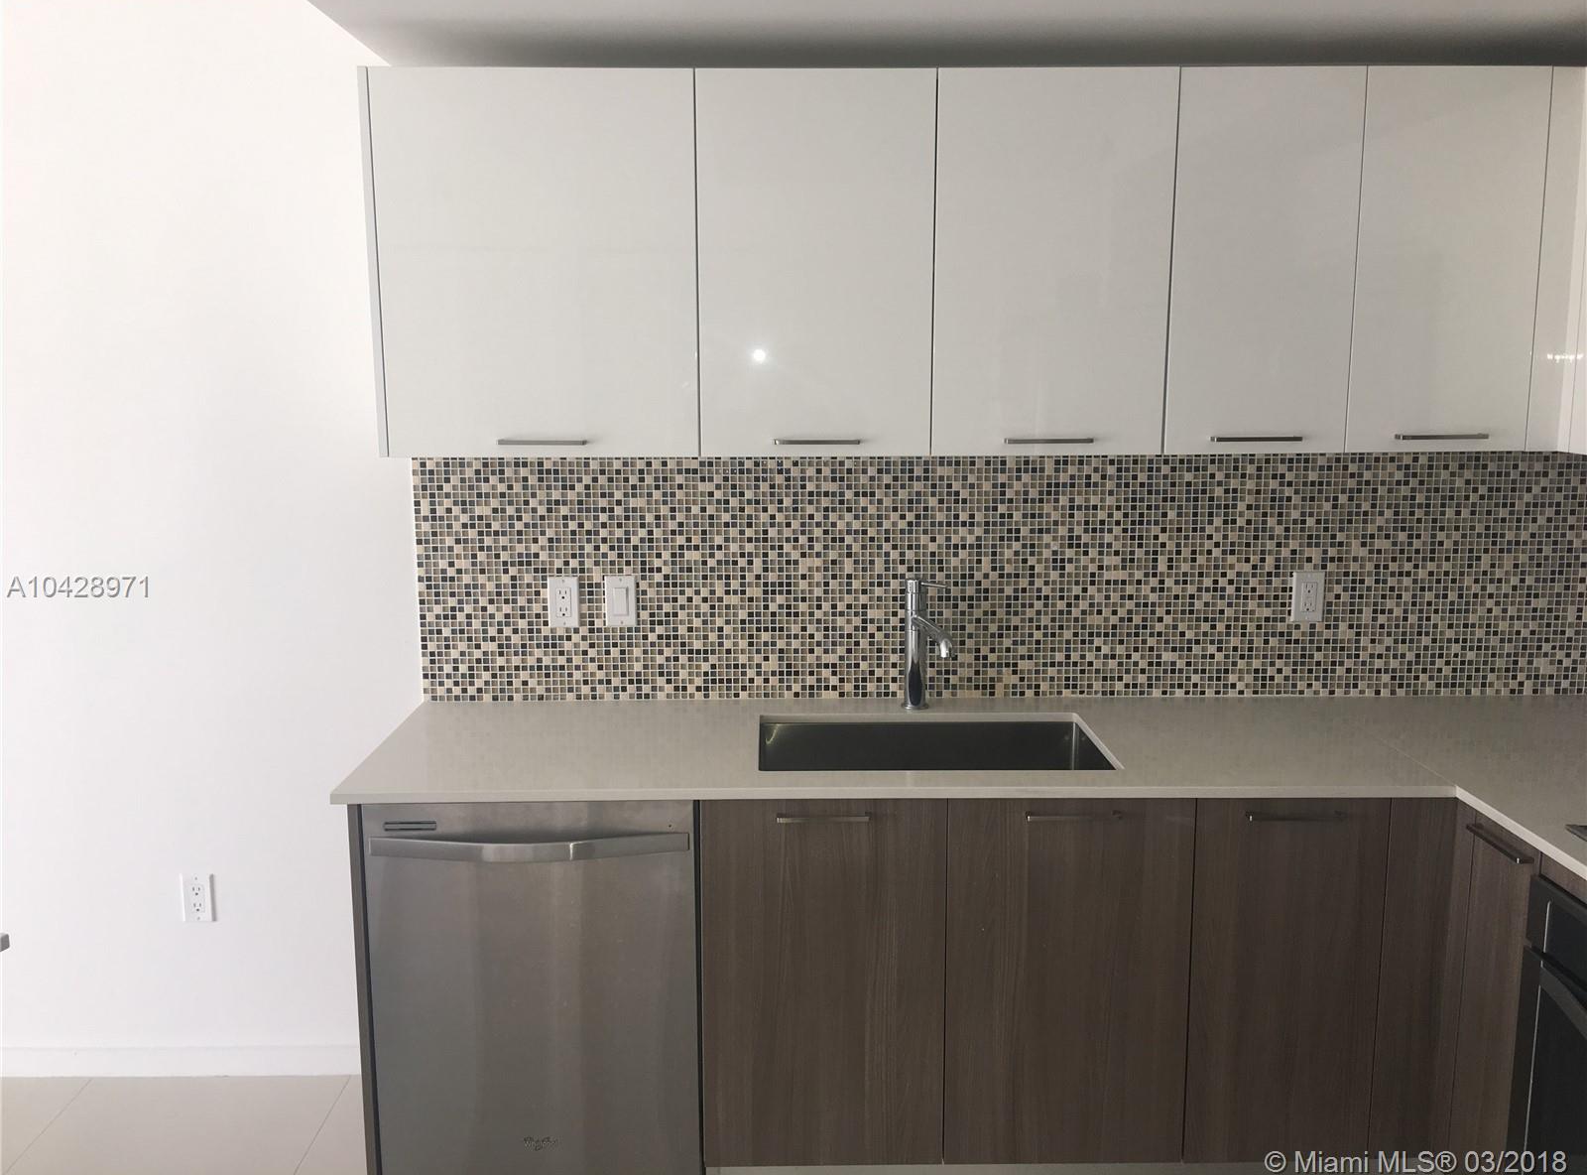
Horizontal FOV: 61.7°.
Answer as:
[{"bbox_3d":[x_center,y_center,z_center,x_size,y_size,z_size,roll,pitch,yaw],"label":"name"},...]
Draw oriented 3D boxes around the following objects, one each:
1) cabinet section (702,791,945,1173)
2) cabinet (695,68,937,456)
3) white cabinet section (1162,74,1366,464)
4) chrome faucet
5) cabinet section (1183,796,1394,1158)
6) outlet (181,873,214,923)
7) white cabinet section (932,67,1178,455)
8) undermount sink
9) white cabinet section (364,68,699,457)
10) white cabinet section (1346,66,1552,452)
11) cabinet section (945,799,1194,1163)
[{"bbox_3d":[0.055,0.689,2.753,0.447,0.719,0.600,0,9,-1],"label":"cabinet section"},{"bbox_3d":[0.043,-0.640,2.700,0.453,0.722,0.345,0,9,-1],"label":"cabinet"},{"bbox_3d":[0.892,-0.641,2.702,0.350,0.715,0.360,0,9,-1],"label":"white cabinet section"},{"bbox_3d":[0.300,0.136,2.869,0.070,0.285,0.212,-3,10,-18],"label":"chrome faucet"},{"bbox_3d":[0.908,0.685,2.761,0.352,0.719,0.600,0,9,-1],"label":"cabinet section"},{"bbox_3d":[-1.377,0.719,3.074,0.071,0.115,0.008,0,9,-1],"label":"outlet"},{"bbox_3d":[0.491,-0.639,2.698,0.452,0.715,0.360,0,9,-1],"label":"white cabinet section"},{"bbox_3d":[0.276,0.440,2.709,0.710,0.225,0.425,0,9,-1],"label":"undermount sink"},{"bbox_3d":[-0.484,-0.634,2.689,0.602,0.715,0.360,0,9,-1],"label":"white cabinet section"},{"bbox_3d":[1.242,-0.643,2.705,0.349,0.715,0.360,0,9,-1],"label":"white cabinet section"},{"bbox_3d":[0.505,0.687,2.757,0.453,0.719,0.600,0,9,-1],"label":"cabinet section"}]

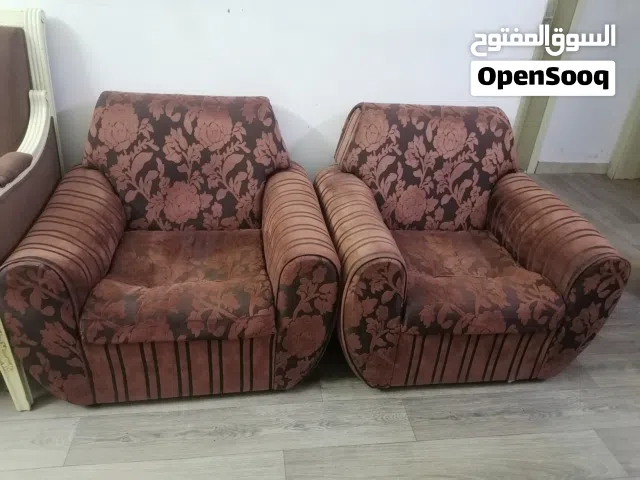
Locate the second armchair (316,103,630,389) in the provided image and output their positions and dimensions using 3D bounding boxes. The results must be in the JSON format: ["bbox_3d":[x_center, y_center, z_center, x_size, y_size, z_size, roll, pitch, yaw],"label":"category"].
[{"bbox_3d":[0.522,-0.017,2.104,1.023,0.891,0.843,-2,32,-9],"label":"second armchair"}]

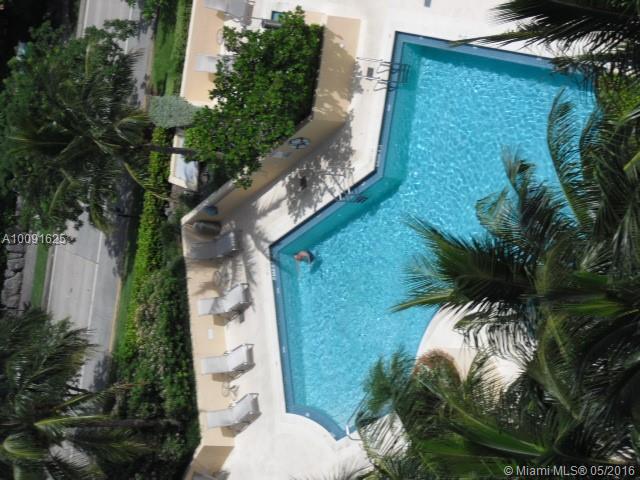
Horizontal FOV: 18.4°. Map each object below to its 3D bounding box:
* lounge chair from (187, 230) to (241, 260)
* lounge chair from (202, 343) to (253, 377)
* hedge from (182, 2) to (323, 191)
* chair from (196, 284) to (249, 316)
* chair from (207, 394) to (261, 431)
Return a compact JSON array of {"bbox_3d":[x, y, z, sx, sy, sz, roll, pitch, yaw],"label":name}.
[{"bbox_3d":[-3.522,0.232,66.837,1.892,1.057,0.651,-27,63,59],"label":"lounge chair"},{"bbox_3d":[-3.055,3.993,65.551,1.892,1.057,0.651,-31,60,58],"label":"lounge chair"},{"bbox_3d":[-2.176,-4.275,60.971,4.056,2.924,5.188,25,109,61],"label":"hedge"},{"bbox_3d":[-3.235,2.024,66.101,1.892,1.057,0.651,-33,58,57],"label":"chair"},{"bbox_3d":[-2.856,5.623,64.999,1.892,1.057,0.651,-37,55,56],"label":"chair"}]

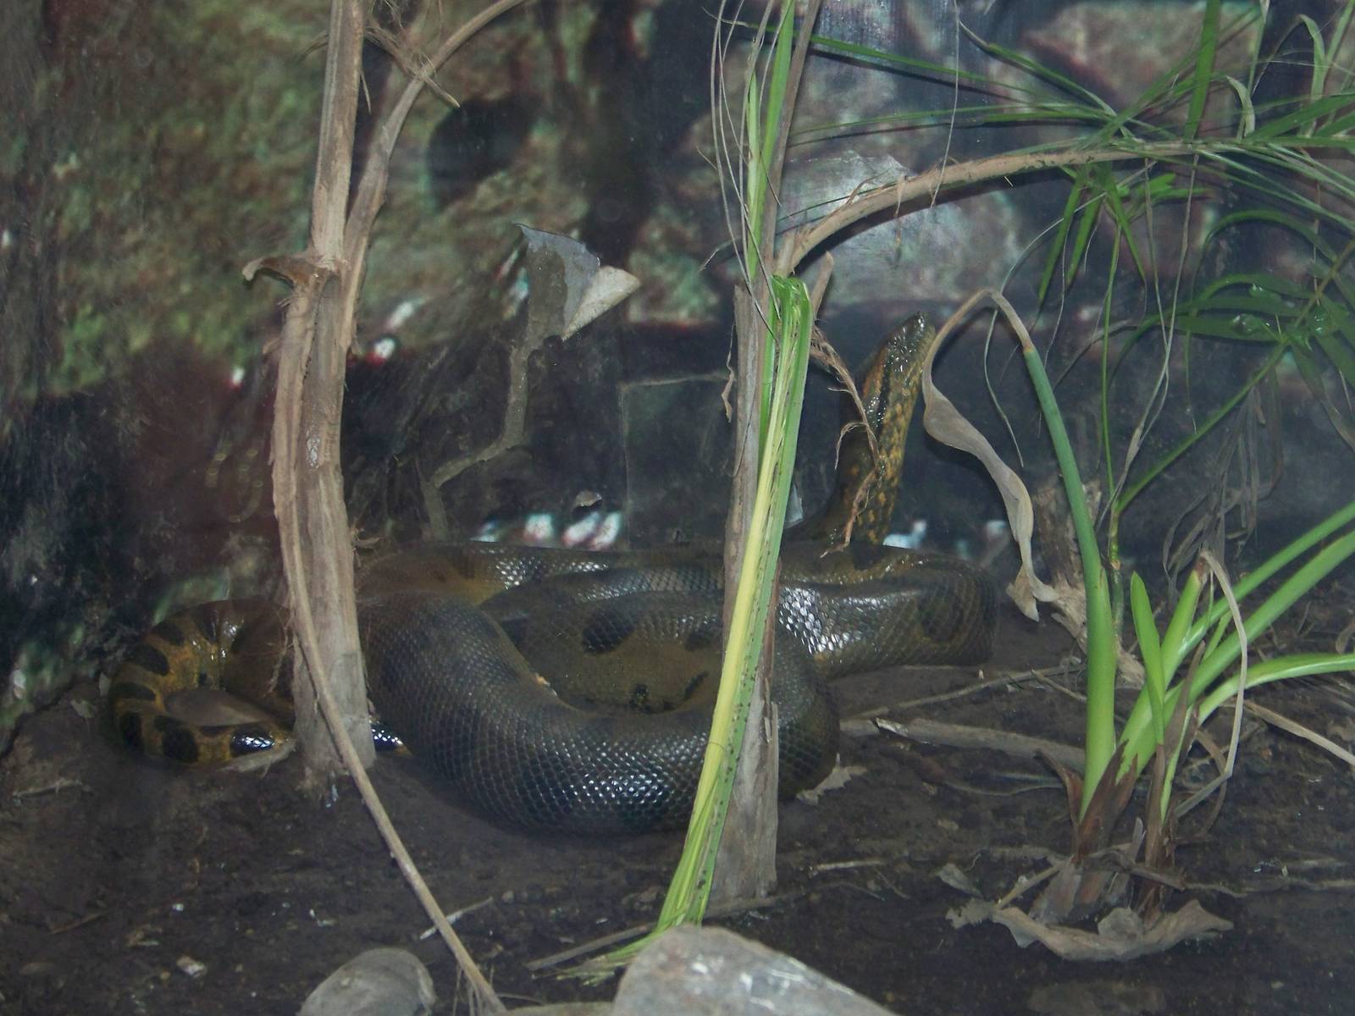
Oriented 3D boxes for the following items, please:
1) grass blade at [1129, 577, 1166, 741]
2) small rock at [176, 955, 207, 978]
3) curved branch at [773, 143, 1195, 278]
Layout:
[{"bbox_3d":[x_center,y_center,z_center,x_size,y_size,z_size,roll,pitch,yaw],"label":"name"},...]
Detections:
[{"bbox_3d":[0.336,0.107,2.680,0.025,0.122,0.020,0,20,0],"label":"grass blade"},{"bbox_3d":[-0.341,0.322,2.640,0.021,0.012,0.017,0,20,0],"label":"small rock"},{"bbox_3d":[0.226,-0.219,2.770,0.311,0.090,0.050,0,20,0],"label":"curved branch"}]

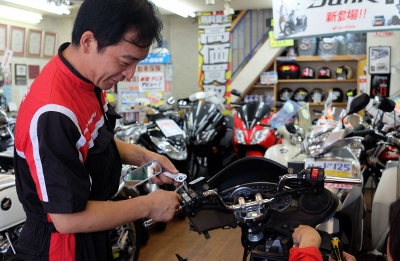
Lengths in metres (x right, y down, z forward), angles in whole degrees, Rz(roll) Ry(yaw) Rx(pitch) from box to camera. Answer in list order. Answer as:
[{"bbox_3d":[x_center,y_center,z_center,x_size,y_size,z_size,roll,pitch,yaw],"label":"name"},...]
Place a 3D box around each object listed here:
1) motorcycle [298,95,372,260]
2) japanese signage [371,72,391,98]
[{"bbox_3d":[1.155,0.362,3.940,0.700,1.160,1.840,1,5,17],"label":"motorcycle"},{"bbox_3d":[3.109,-0.767,7.850,0.340,0.430,0.020,1,5,10],"label":"japanese signage"}]

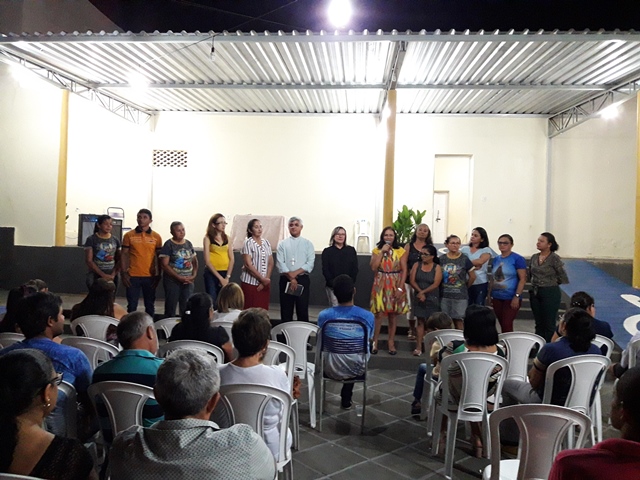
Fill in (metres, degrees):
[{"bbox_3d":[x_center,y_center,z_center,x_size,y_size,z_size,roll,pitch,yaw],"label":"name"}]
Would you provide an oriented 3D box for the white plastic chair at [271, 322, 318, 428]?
[{"bbox_3d":[-0.188,1.171,4.753,0.450,0.880,0.500,1,0,5],"label":"white plastic chair"}]

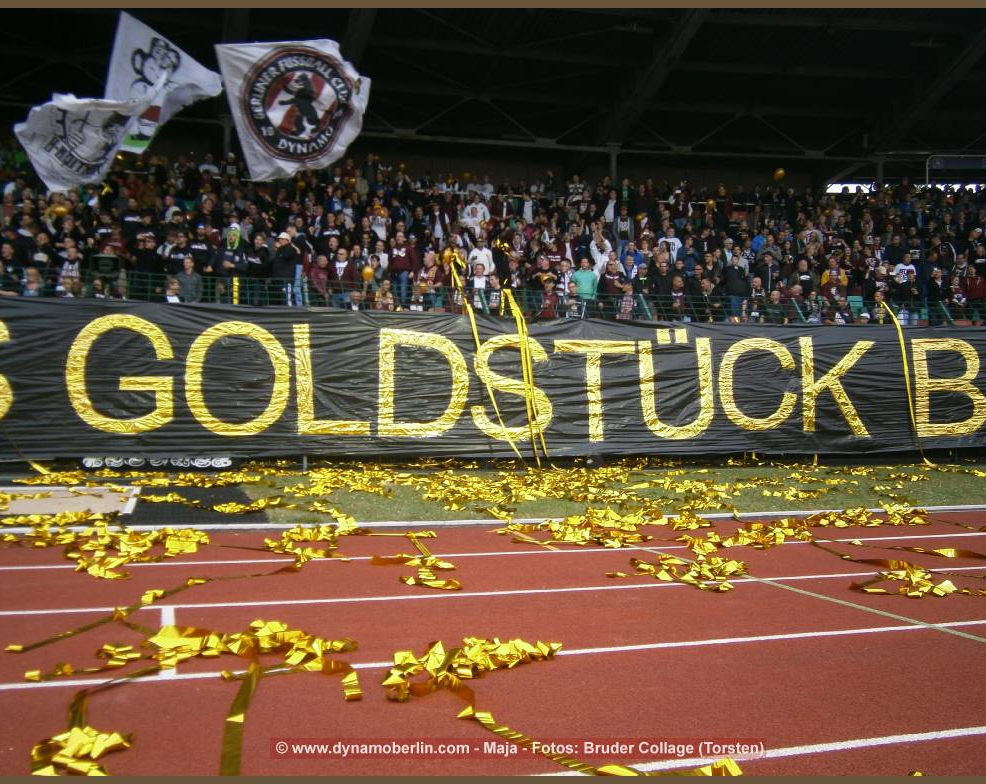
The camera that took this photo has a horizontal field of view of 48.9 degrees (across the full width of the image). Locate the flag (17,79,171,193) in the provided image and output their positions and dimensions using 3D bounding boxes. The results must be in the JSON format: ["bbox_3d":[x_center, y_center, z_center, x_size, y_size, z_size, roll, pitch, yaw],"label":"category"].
[{"bbox_3d":[-6.463,-4.119,17.400,2.300,1.800,0.800,0,0,-17],"label":"flag"}]

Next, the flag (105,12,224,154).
[{"bbox_3d":[-5.445,-5.068,17.800,2.000,2.200,0.700,0,0,-17],"label":"flag"}]

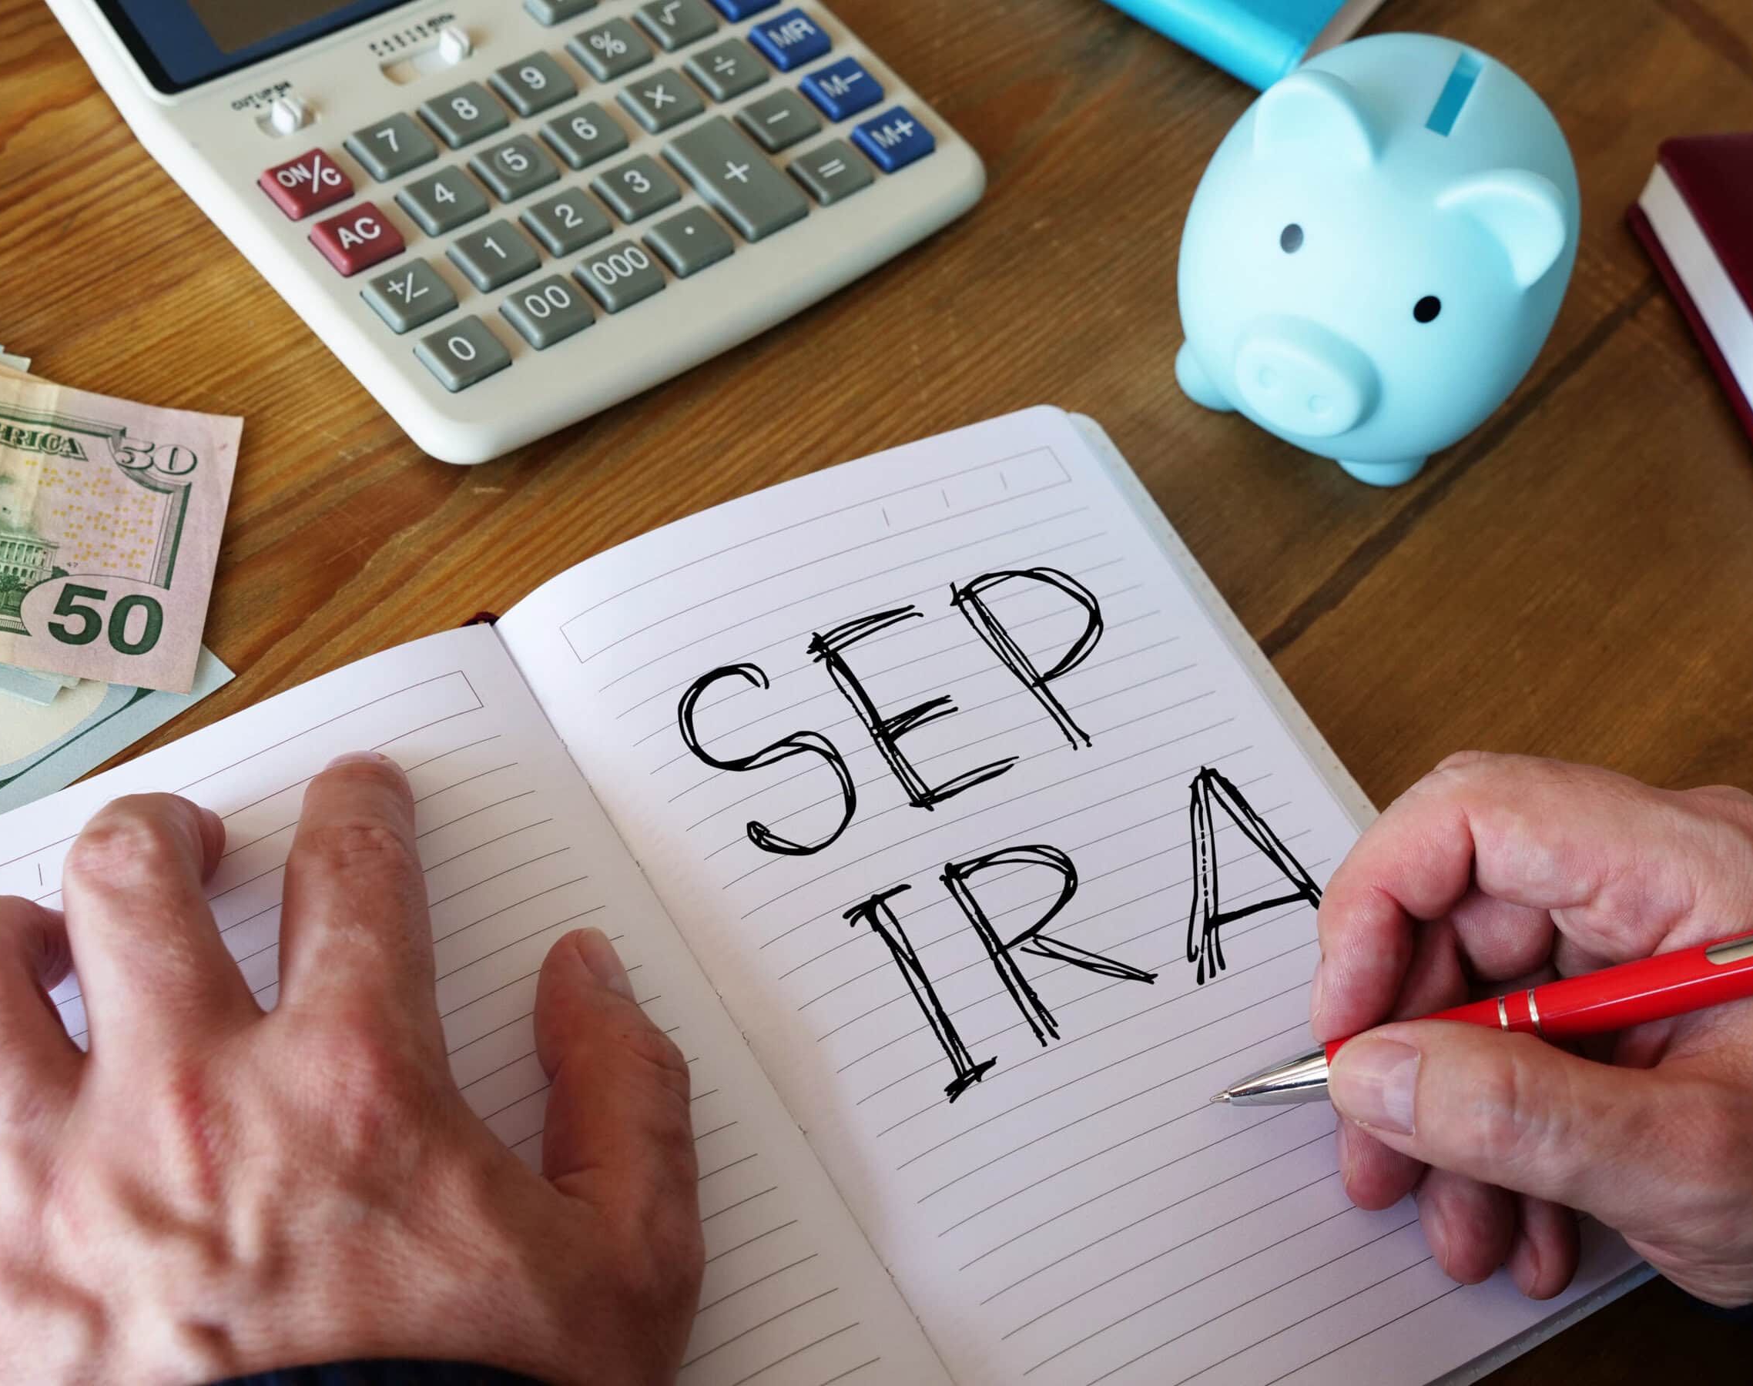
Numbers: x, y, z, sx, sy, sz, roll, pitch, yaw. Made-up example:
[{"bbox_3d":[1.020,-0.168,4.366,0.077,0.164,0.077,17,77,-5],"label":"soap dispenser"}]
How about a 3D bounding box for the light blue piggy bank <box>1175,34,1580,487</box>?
[{"bbox_3d":[0.101,-0.089,0.589,0.080,0.088,0.098,29,53,5],"label":"light blue piggy bank"}]

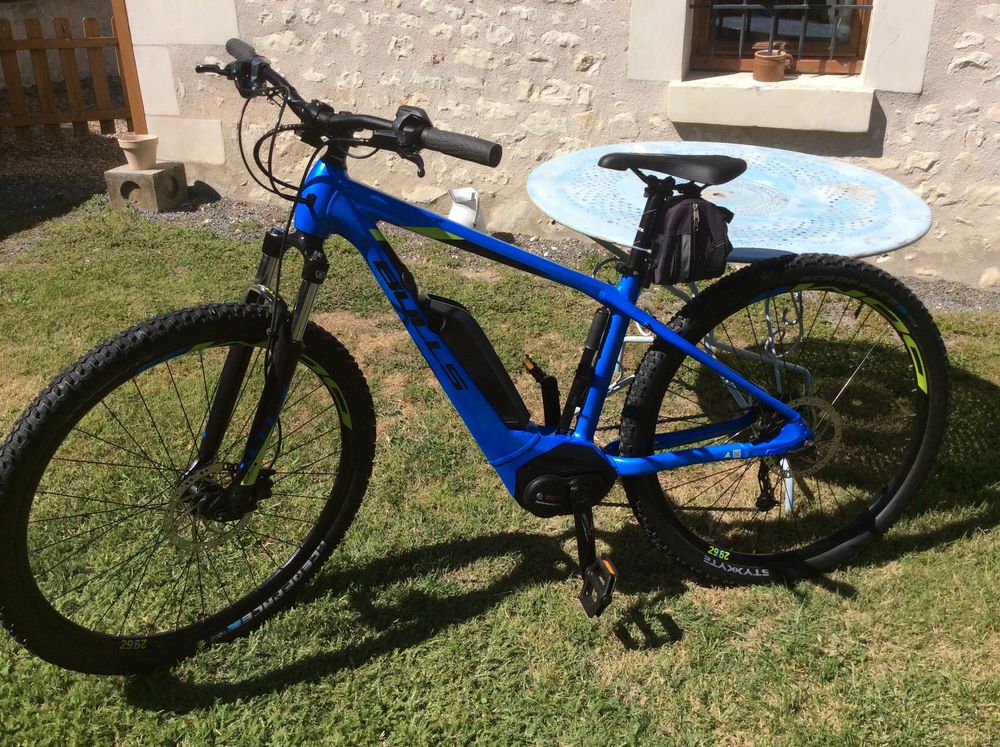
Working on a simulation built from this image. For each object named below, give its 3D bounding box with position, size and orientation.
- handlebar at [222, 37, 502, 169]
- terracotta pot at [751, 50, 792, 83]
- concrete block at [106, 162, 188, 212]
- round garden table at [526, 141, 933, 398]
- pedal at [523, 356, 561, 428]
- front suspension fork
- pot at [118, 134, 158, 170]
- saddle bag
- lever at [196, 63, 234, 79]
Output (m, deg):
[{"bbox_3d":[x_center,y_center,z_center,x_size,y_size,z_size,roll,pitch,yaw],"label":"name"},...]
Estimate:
[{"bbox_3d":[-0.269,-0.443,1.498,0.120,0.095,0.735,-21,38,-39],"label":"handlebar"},{"bbox_3d":[1.139,-1.278,3.843,0.158,0.108,0.127,4,23,11],"label":"terracotta pot"},{"bbox_3d":[-2.031,-1.073,5.318,0.298,0.212,0.335,2,23,8],"label":"concrete block"},{"bbox_3d":[0.546,-0.118,2.427,0.965,0.735,0.965,0,25,0],"label":"round garden table"},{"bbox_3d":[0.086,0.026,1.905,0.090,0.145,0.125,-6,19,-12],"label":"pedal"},{"bbox_3d":[-0.429,0.000,1.610,0.180,0.525,0.115,31,16,38],"label":"front suspension fork"},{"bbox_3d":[-2.057,-1.264,5.293,0.214,0.168,0.214,-10,24,-21],"label":"pot"},{"bbox_3d":[0.353,-0.256,1.728,0.145,0.153,0.115,-6,19,-12],"label":"saddle bag"},{"bbox_3d":[-0.500,-0.528,1.613,0.110,0.022,0.027,20,30,33],"label":"lever"}]

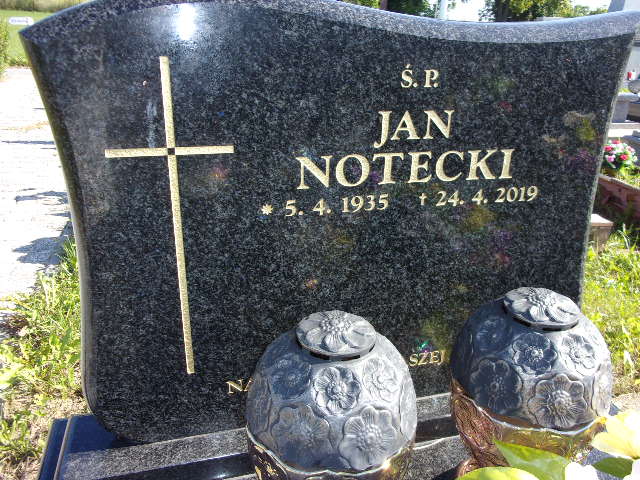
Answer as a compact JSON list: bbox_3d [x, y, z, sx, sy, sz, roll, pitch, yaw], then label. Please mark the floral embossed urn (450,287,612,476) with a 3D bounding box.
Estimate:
[{"bbox_3d":[0.281,0.240,0.740,0.207,0.357,0.207,-4,25,-15],"label":"floral embossed urn"}]

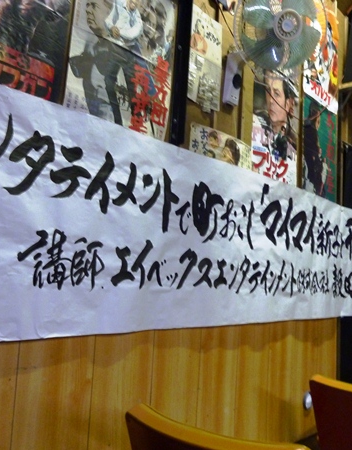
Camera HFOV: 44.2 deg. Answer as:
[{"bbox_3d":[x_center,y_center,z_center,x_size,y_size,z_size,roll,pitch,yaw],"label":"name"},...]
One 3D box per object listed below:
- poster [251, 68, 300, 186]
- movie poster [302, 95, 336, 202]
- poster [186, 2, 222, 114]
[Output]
[{"bbox_3d":[0.601,-0.549,2.596,0.020,0.713,0.518,-3,-9,44],"label":"poster"},{"bbox_3d":[0.998,-0.489,3.003,0.020,0.733,0.523,-3,-9,44],"label":"movie poster"},{"bbox_3d":[0.142,-0.812,2.139,0.020,0.460,0.235,-3,-9,44],"label":"poster"}]

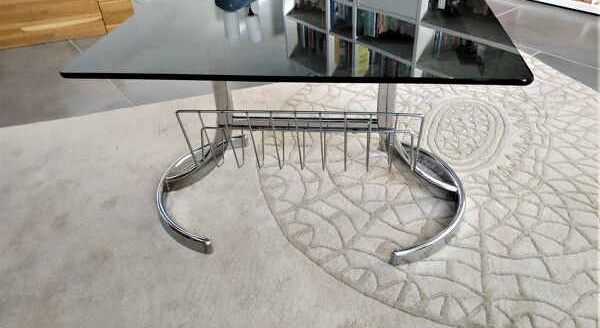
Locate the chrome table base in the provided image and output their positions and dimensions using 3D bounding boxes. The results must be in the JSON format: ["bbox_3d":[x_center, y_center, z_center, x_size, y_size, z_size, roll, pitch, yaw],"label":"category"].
[{"bbox_3d":[0.008,-0.098,1.123,0.932,0.499,0.487,2,39,7],"label":"chrome table base"}]

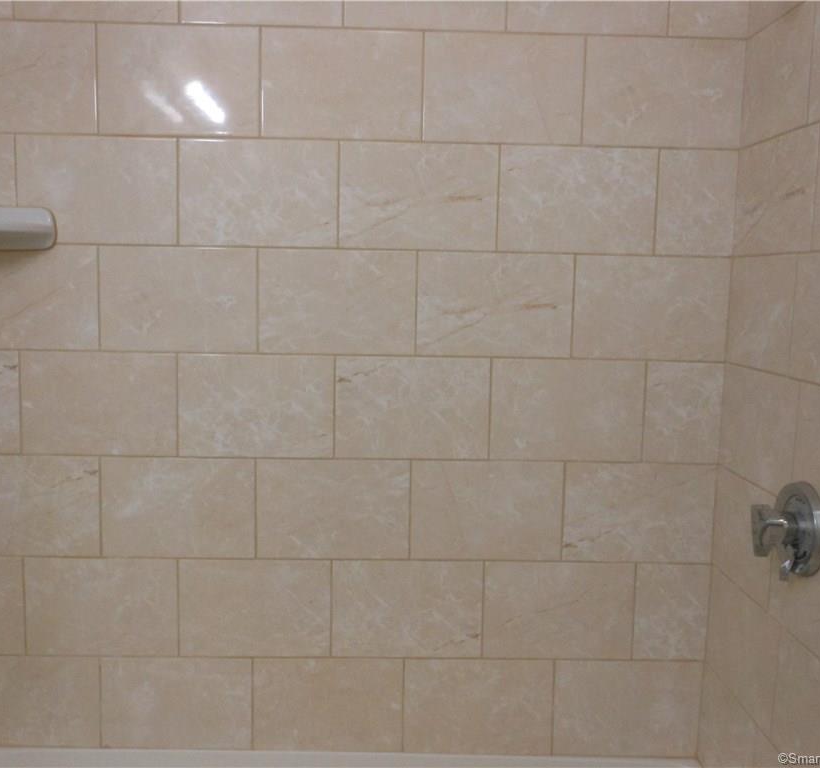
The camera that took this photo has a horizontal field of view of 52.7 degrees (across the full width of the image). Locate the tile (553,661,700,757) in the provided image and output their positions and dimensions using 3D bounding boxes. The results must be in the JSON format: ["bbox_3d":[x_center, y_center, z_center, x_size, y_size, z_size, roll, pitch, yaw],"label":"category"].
[{"bbox_3d":[0.444,0.665,1.698,0.300,0.202,0.010,1,6,-2],"label":"tile"}]

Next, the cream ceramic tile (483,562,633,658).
[{"bbox_3d":[0.301,0.459,1.680,0.301,0.200,0.010,1,7,-1],"label":"cream ceramic tile"}]

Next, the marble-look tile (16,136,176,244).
[{"bbox_3d":[-0.588,-0.365,1.563,0.301,0.200,0.010,1,7,-1],"label":"marble-look tile"}]

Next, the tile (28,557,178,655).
[{"bbox_3d":[-0.616,0.446,1.661,0.301,0.202,0.009,1,7,-1],"label":"tile"}]

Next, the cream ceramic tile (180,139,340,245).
[{"bbox_3d":[-0.287,-0.361,1.576,0.301,0.200,0.010,1,6,-2],"label":"cream ceramic tile"}]

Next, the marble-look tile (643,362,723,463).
[{"bbox_3d":[0.542,0.057,1.641,0.152,0.200,0.009,1,7,-1],"label":"marble-look tile"}]

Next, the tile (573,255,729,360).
[{"bbox_3d":[0.471,-0.147,1.616,0.302,0.200,0.009,1,7,-1],"label":"tile"}]

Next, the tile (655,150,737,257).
[{"bbox_3d":[0.551,-0.347,1.594,0.151,0.199,0.009,1,7,-1],"label":"tile"}]

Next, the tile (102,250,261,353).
[{"bbox_3d":[-0.442,-0.161,1.592,0.301,0.200,0.010,1,6,-2],"label":"tile"}]

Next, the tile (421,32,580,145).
[{"bbox_3d":[0.177,-0.557,1.570,0.301,0.200,0.010,1,6,-2],"label":"tile"}]

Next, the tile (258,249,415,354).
[{"bbox_3d":[-0.143,-0.161,1.620,0.304,0.203,0.009,1,5,-1],"label":"tile"}]

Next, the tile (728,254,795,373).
[{"bbox_3d":[0.628,-0.127,1.482,0.010,0.200,0.257,1,7,-1],"label":"tile"}]

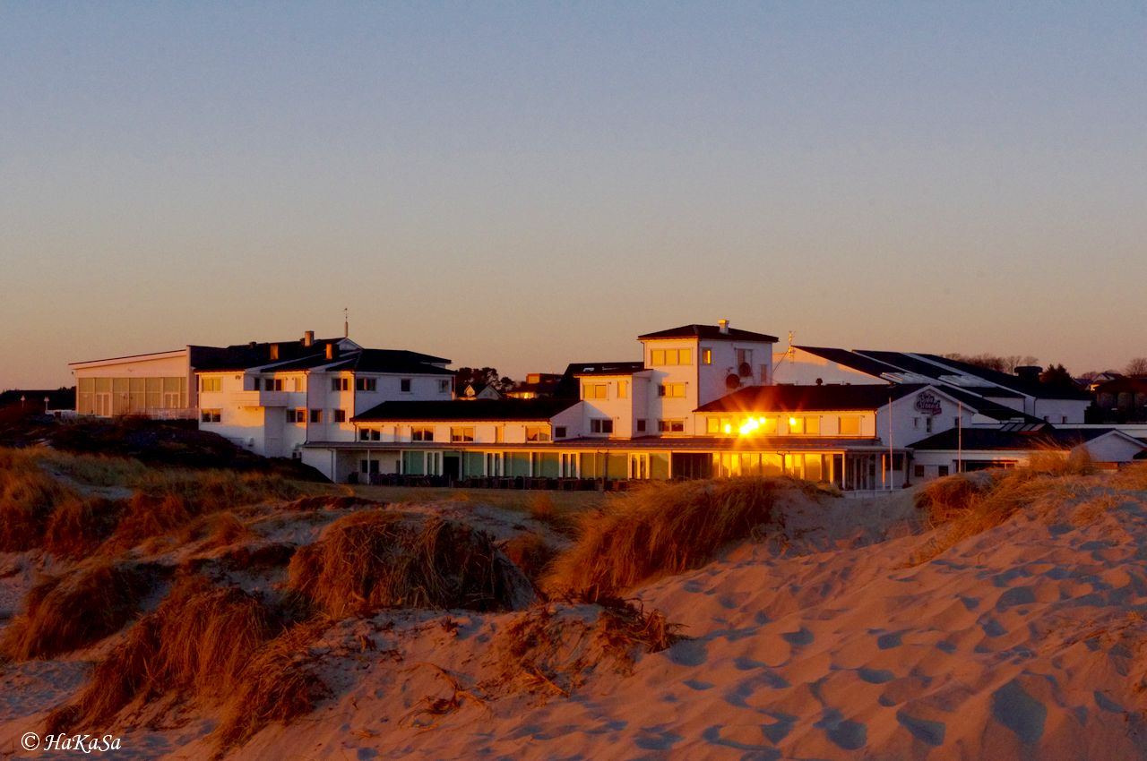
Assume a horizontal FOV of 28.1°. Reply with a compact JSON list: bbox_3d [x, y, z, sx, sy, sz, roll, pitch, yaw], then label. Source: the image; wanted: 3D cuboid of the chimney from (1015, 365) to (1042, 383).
[{"bbox_3d":[46.647,-0.516,235.067,2.750,2.000,2.700,0,-1,0],"label":"chimney"}]

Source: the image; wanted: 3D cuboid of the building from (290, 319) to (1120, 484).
[{"bbox_3d":[8.500,2.069,199.002,77.000,13.500,22.000,-1,-2,40],"label":"building"}]

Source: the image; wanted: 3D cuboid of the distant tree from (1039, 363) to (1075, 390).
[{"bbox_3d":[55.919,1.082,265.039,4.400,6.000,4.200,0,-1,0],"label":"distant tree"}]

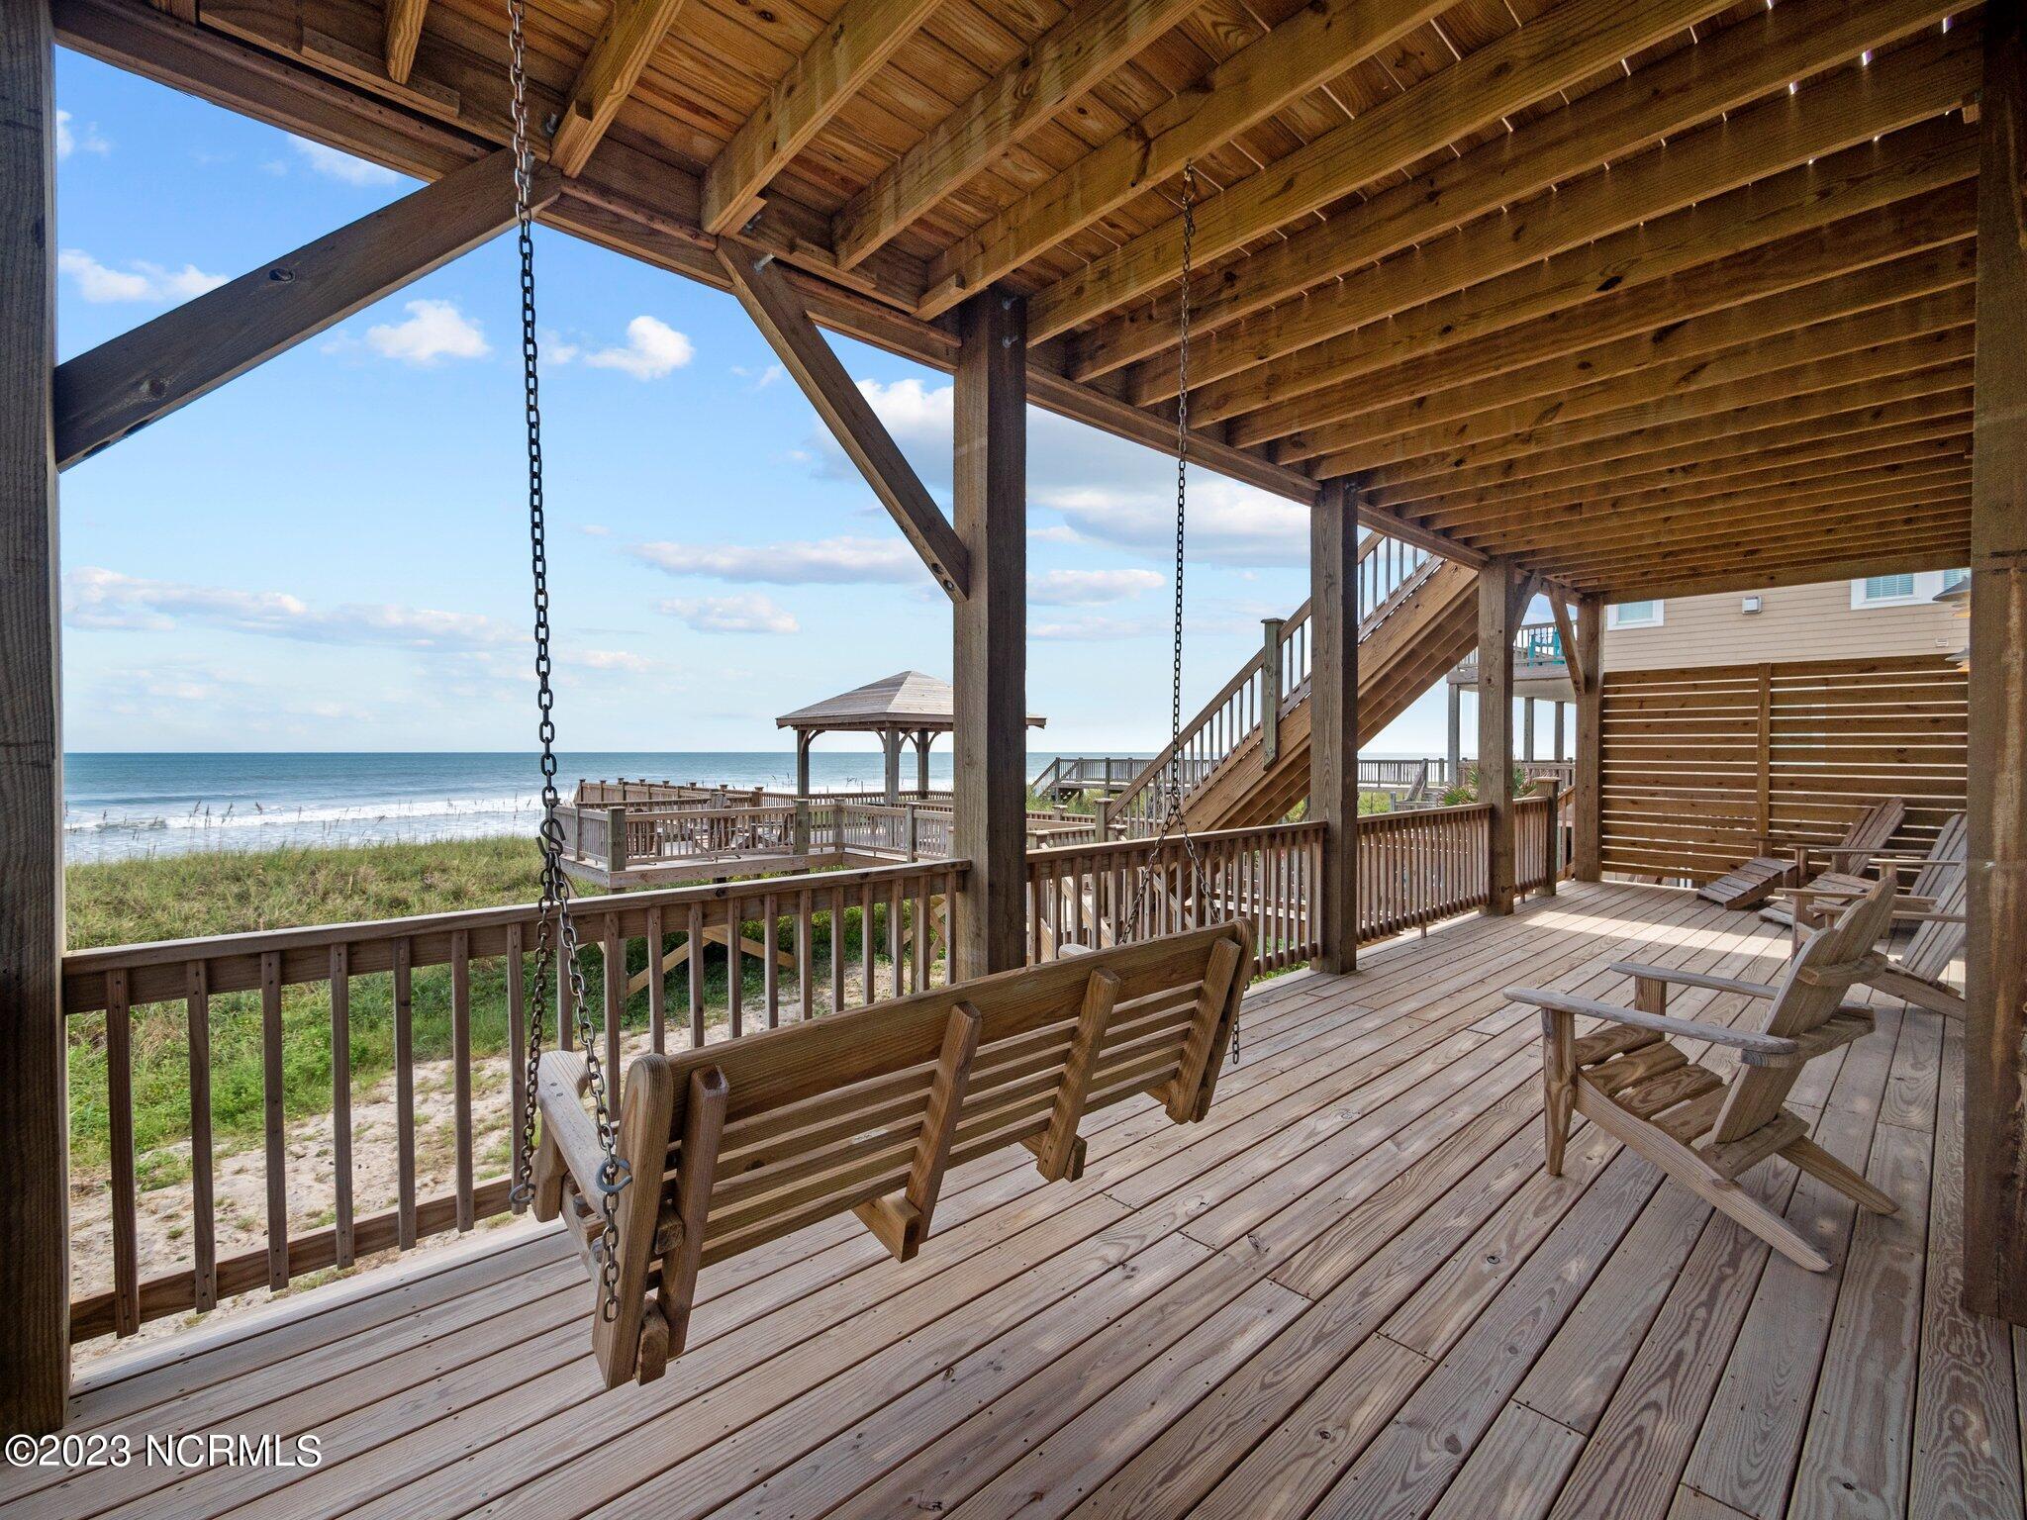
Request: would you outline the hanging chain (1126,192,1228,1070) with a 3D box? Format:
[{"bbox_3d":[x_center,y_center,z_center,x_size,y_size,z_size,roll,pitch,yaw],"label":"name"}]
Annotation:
[{"bbox_3d":[0.467,-0.461,2.362,0.110,2.550,0.460,0,1,-41],"label":"hanging chain"}]

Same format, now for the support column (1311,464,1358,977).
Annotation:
[{"bbox_3d":[2.044,-0.218,5.226,0.198,3.100,0.198,0,1,-41],"label":"support column"}]

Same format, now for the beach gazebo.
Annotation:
[{"bbox_3d":[-2.478,-0.174,19.319,4.450,3.750,4.750,0,1,-41],"label":"beach gazebo"}]

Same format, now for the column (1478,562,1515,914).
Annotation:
[{"bbox_3d":[4.162,-0.210,7.050,0.198,3.050,0.198,0,1,-41],"label":"column"}]

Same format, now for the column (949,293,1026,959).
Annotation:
[{"bbox_3d":[-0.104,-0.251,3.376,0.198,3.200,0.198,0,1,-41],"label":"column"}]

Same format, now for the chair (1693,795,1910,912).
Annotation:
[{"bbox_3d":[6.889,0.814,7.180,1.200,0.990,0.730,0,1,25],"label":"chair"}]

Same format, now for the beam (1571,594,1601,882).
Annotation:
[{"bbox_3d":[6.239,-0.227,8.838,0.198,3.050,0.198,0,1,-41],"label":"beam"}]

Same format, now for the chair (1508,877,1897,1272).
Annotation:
[{"bbox_3d":[2.200,0.856,2.648,0.740,1.000,0.880,0,1,-37],"label":"chair"}]

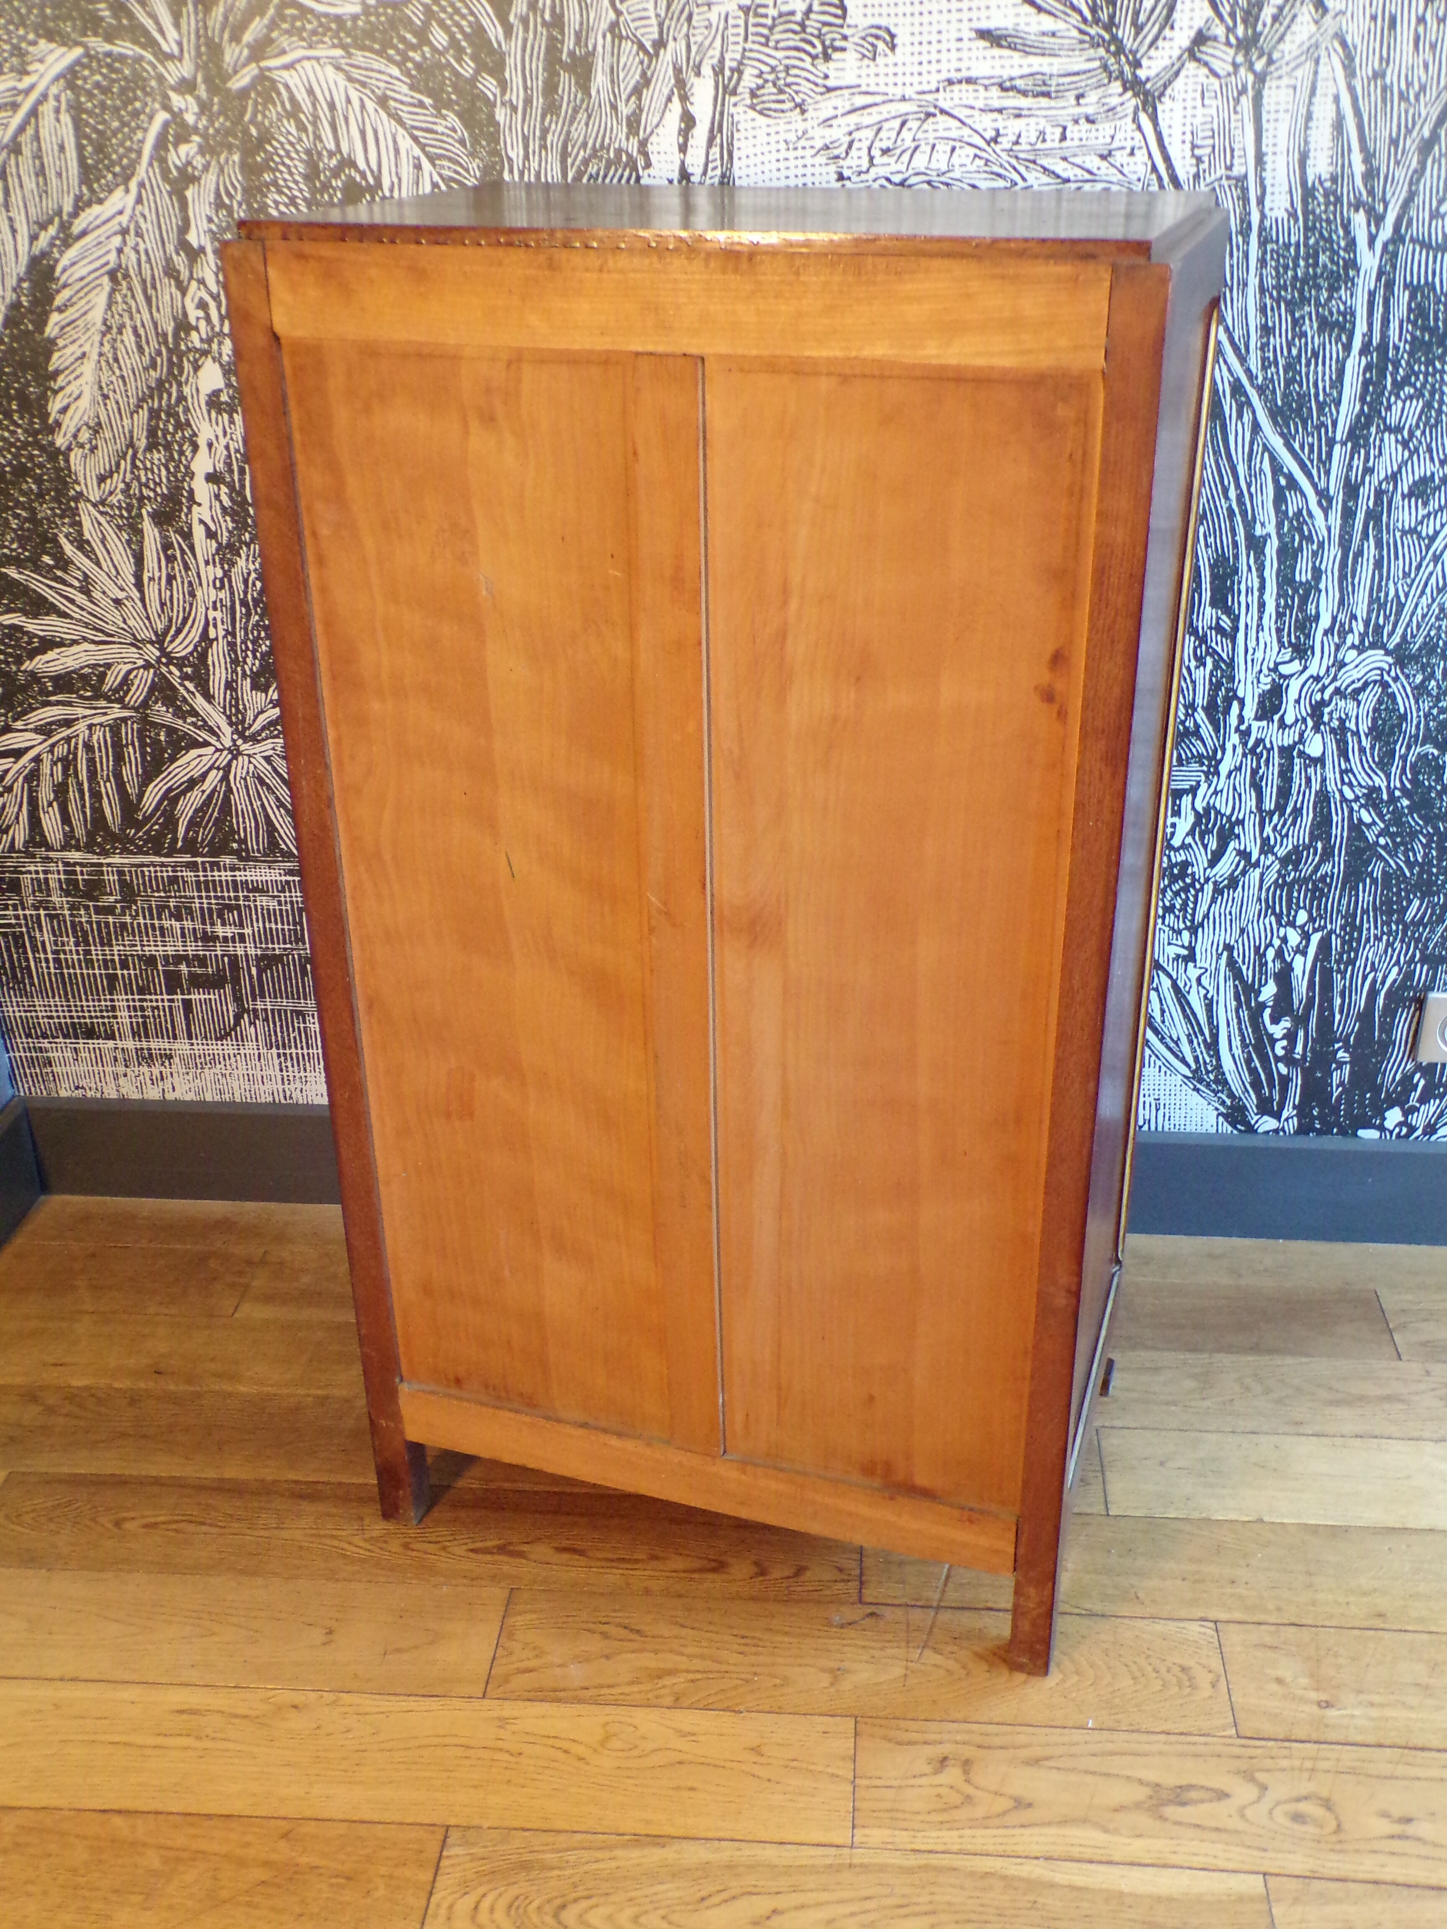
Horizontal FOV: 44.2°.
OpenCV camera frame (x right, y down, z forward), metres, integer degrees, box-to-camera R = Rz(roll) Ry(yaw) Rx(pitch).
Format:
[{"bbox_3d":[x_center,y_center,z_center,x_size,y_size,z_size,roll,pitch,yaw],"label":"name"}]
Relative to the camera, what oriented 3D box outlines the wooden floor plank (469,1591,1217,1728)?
[{"bbox_3d":[0.114,0.599,1.520,0.615,0.018,0.121,1,26,4],"label":"wooden floor plank"}]

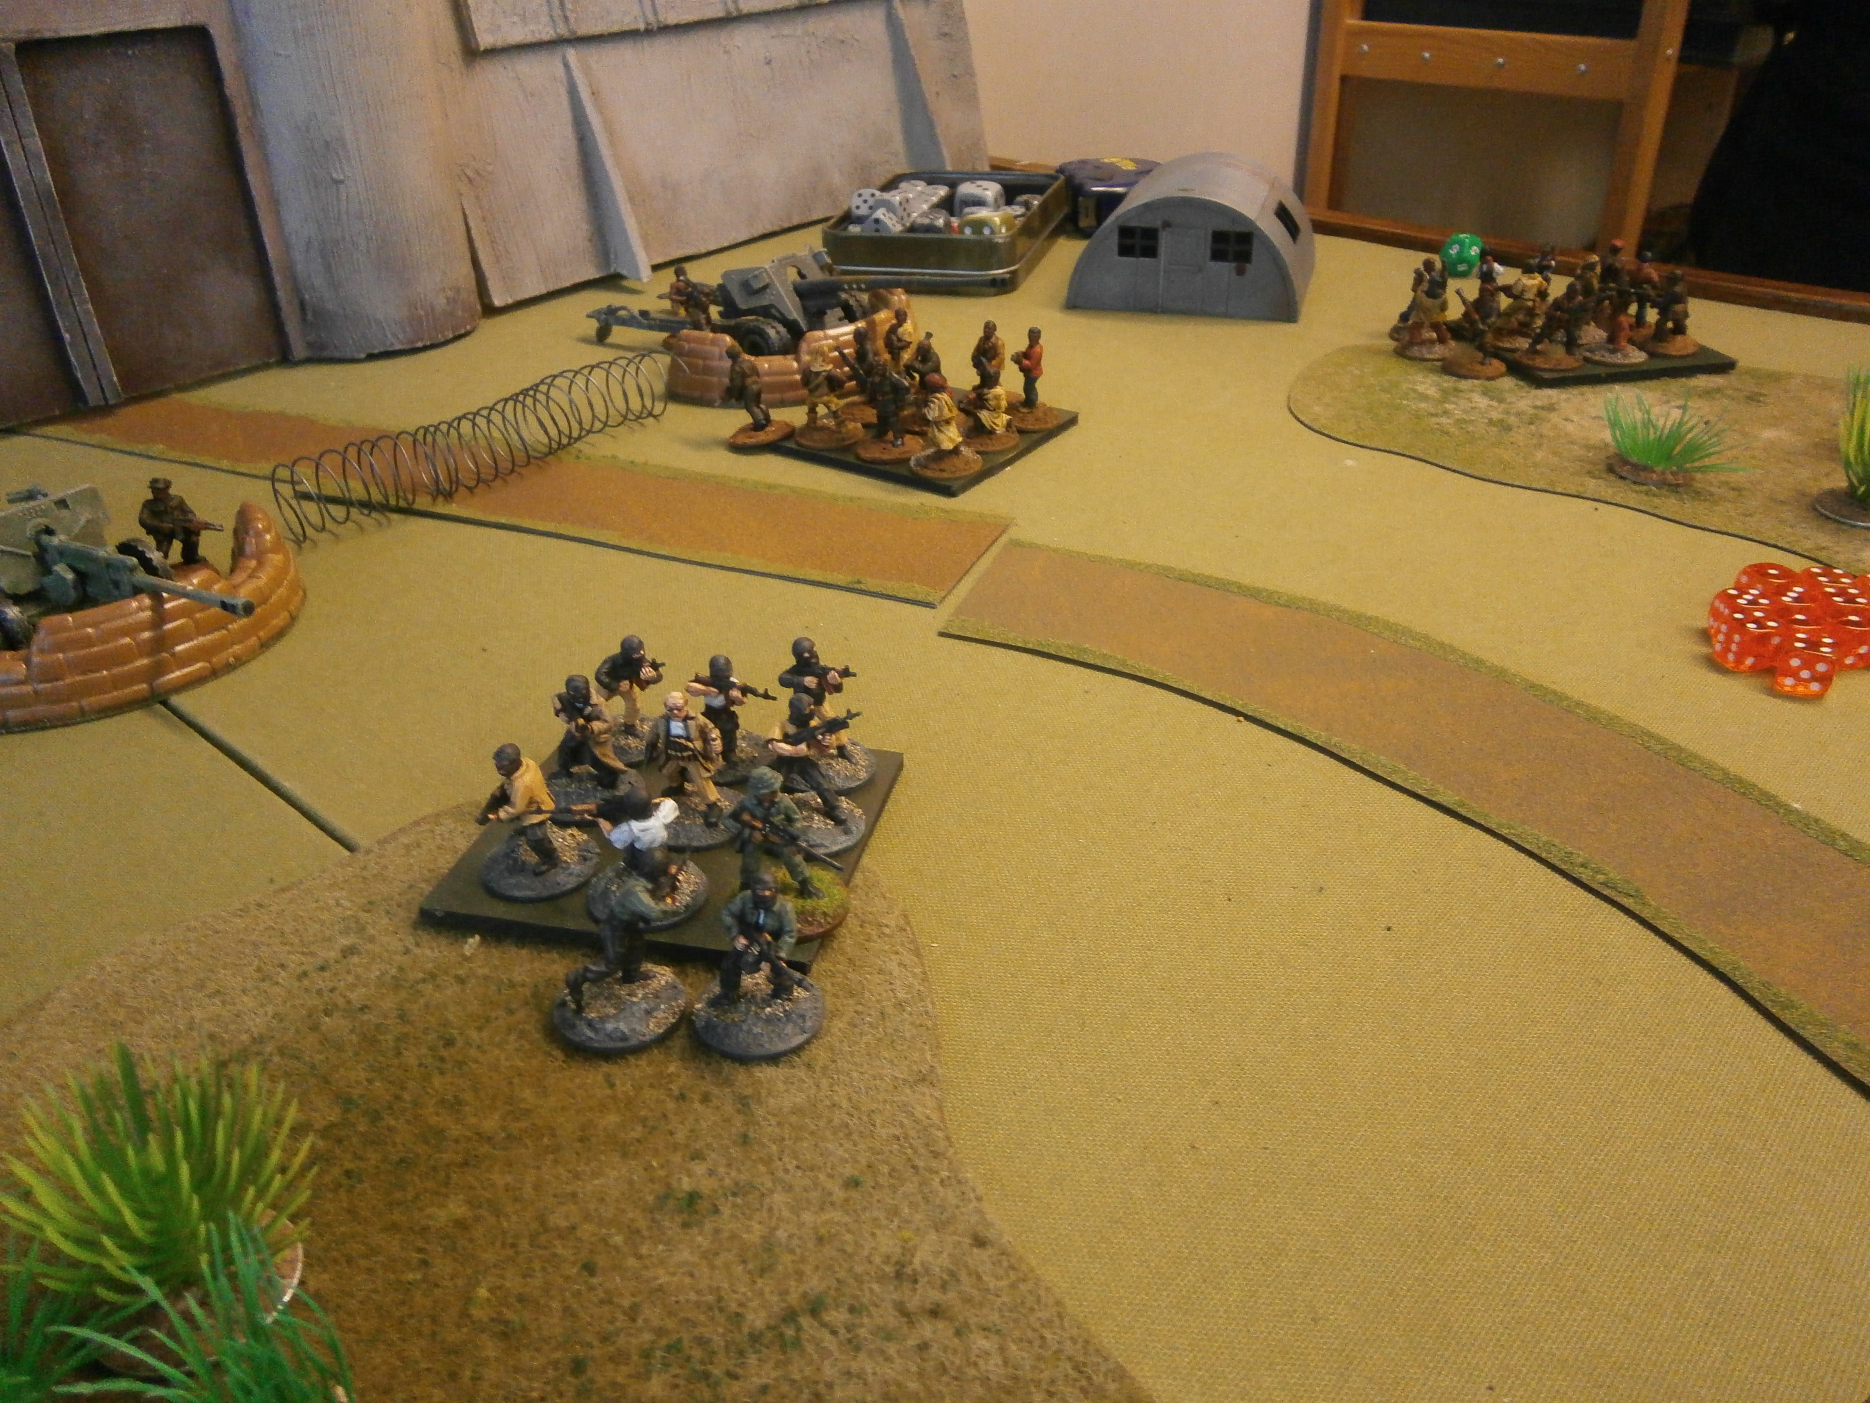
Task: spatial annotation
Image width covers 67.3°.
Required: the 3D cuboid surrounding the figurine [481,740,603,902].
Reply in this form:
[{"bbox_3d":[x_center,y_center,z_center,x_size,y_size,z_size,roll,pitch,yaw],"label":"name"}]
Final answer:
[{"bbox_3d":[-0.084,0.022,0.289,0.025,0.031,0.026,24,40,35],"label":"figurine"}]

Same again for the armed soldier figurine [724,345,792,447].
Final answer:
[{"bbox_3d":[-0.068,-0.111,0.507,0.025,0.033,0.025,-5,32,15],"label":"armed soldier figurine"}]

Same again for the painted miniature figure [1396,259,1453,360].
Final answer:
[{"bbox_3d":[0.204,-0.162,0.576,0.025,0.037,0.025,9,33,17],"label":"painted miniature figure"}]

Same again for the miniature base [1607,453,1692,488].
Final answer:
[{"bbox_3d":[0.238,-0.077,0.467,0.026,0.004,0.026,14,35,24],"label":"miniature base"}]

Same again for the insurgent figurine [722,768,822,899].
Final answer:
[{"bbox_3d":[-0.031,0.026,0.282,0.020,0.030,0.017,23,40,35],"label":"insurgent figurine"}]

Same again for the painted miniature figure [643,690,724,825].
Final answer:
[{"bbox_3d":[-0.055,0.011,0.309,0.018,0.030,0.016,-12,33,-14],"label":"painted miniature figure"}]

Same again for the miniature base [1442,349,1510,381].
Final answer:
[{"bbox_3d":[0.217,-0.135,0.566,0.025,0.003,0.025,-1,31,0],"label":"miniature base"}]

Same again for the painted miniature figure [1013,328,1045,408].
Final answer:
[{"bbox_3d":[0.034,-0.122,0.519,0.013,0.030,0.011,-20,36,-26],"label":"painted miniature figure"}]

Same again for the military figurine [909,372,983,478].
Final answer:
[{"bbox_3d":[0.004,-0.097,0.481,0.025,0.034,0.025,-13,33,-16],"label":"military figurine"}]

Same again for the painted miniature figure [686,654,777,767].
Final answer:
[{"bbox_3d":[-0.047,0.003,0.318,0.019,0.028,0.015,17,36,27],"label":"painted miniature figure"}]

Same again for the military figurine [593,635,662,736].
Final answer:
[{"bbox_3d":[-0.073,-0.004,0.337,0.016,0.028,0.015,18,37,30],"label":"military figurine"}]

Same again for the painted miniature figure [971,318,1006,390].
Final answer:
[{"bbox_3d":[0.021,-0.129,0.531,0.013,0.030,0.011,9,33,18],"label":"painted miniature figure"}]

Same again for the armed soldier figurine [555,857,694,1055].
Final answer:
[{"bbox_3d":[-0.059,0.044,0.258,0.025,0.030,0.027,23,39,34],"label":"armed soldier figurine"}]

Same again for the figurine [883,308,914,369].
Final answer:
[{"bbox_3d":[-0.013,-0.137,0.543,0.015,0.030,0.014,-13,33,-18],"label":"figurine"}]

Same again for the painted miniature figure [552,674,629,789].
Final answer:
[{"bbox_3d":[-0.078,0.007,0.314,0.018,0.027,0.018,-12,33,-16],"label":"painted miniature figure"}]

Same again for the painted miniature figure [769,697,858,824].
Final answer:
[{"bbox_3d":[-0.026,0.012,0.305,0.020,0.030,0.016,16,36,27],"label":"painted miniature figure"}]

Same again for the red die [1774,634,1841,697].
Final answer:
[{"bbox_3d":[0.218,-0.009,0.351,0.012,0.012,0.012,16,35,26],"label":"red die"}]

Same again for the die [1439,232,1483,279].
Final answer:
[{"bbox_3d":[0.255,-0.216,0.678,0.021,0.019,0.021,9,33,18],"label":"die"}]

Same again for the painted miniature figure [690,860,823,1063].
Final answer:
[{"bbox_3d":[-0.033,0.044,0.254,0.025,0.033,0.025,-9,32,-13],"label":"painted miniature figure"}]

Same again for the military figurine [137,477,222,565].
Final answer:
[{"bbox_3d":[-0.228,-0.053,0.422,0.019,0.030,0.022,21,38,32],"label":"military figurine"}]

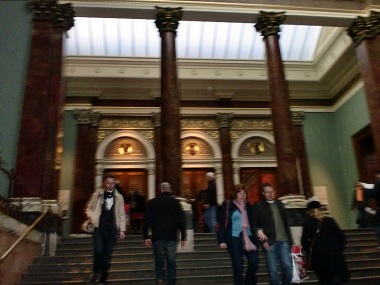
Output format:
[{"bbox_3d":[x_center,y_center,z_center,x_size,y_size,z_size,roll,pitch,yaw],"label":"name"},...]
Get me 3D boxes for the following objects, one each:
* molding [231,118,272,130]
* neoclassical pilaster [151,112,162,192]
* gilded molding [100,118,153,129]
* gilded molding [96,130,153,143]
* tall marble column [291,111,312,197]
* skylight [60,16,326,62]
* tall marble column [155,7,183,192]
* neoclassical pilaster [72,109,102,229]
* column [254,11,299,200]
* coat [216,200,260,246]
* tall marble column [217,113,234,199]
[{"bbox_3d":[2.836,-0.793,16.588,2.216,0.523,0.154,0,-18,-6],"label":"molding"},{"bbox_3d":[-1.131,1.398,15.229,0.656,5.524,0.482,0,-18,-6],"label":"neoclassical pilaster"},{"bbox_3d":[-2.620,-0.776,15.967,2.155,0.476,0.154,0,-18,-6],"label":"gilded molding"},{"bbox_3d":[-2.631,-0.258,15.792,2.334,0.501,0.154,0,-18,-6],"label":"gilded molding"},{"bbox_3d":[4.715,1.319,15.679,0.656,5.524,0.531,0,-18,-6],"label":"tall marble column"},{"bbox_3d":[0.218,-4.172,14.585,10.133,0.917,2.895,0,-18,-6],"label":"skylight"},{"bbox_3d":[-0.465,-1.027,8.990,0.656,4.748,0.656,0,-18,-6],"label":"tall marble column"},{"bbox_3d":[-4.101,1.372,14.801,1.042,5.524,0.675,0,-18,-6],"label":"neoclassical pilaster"},{"bbox_3d":[2.156,-1.022,9.283,0.656,4.767,0.656,0,-18,-6],"label":"column"},{"bbox_3d":[0.808,1.379,6.539,0.647,0.772,0.357,4,-19,-18],"label":"coat"},{"bbox_3d":[1.556,1.394,15.533,0.656,5.524,0.531,0,-18,-6],"label":"tall marble column"}]

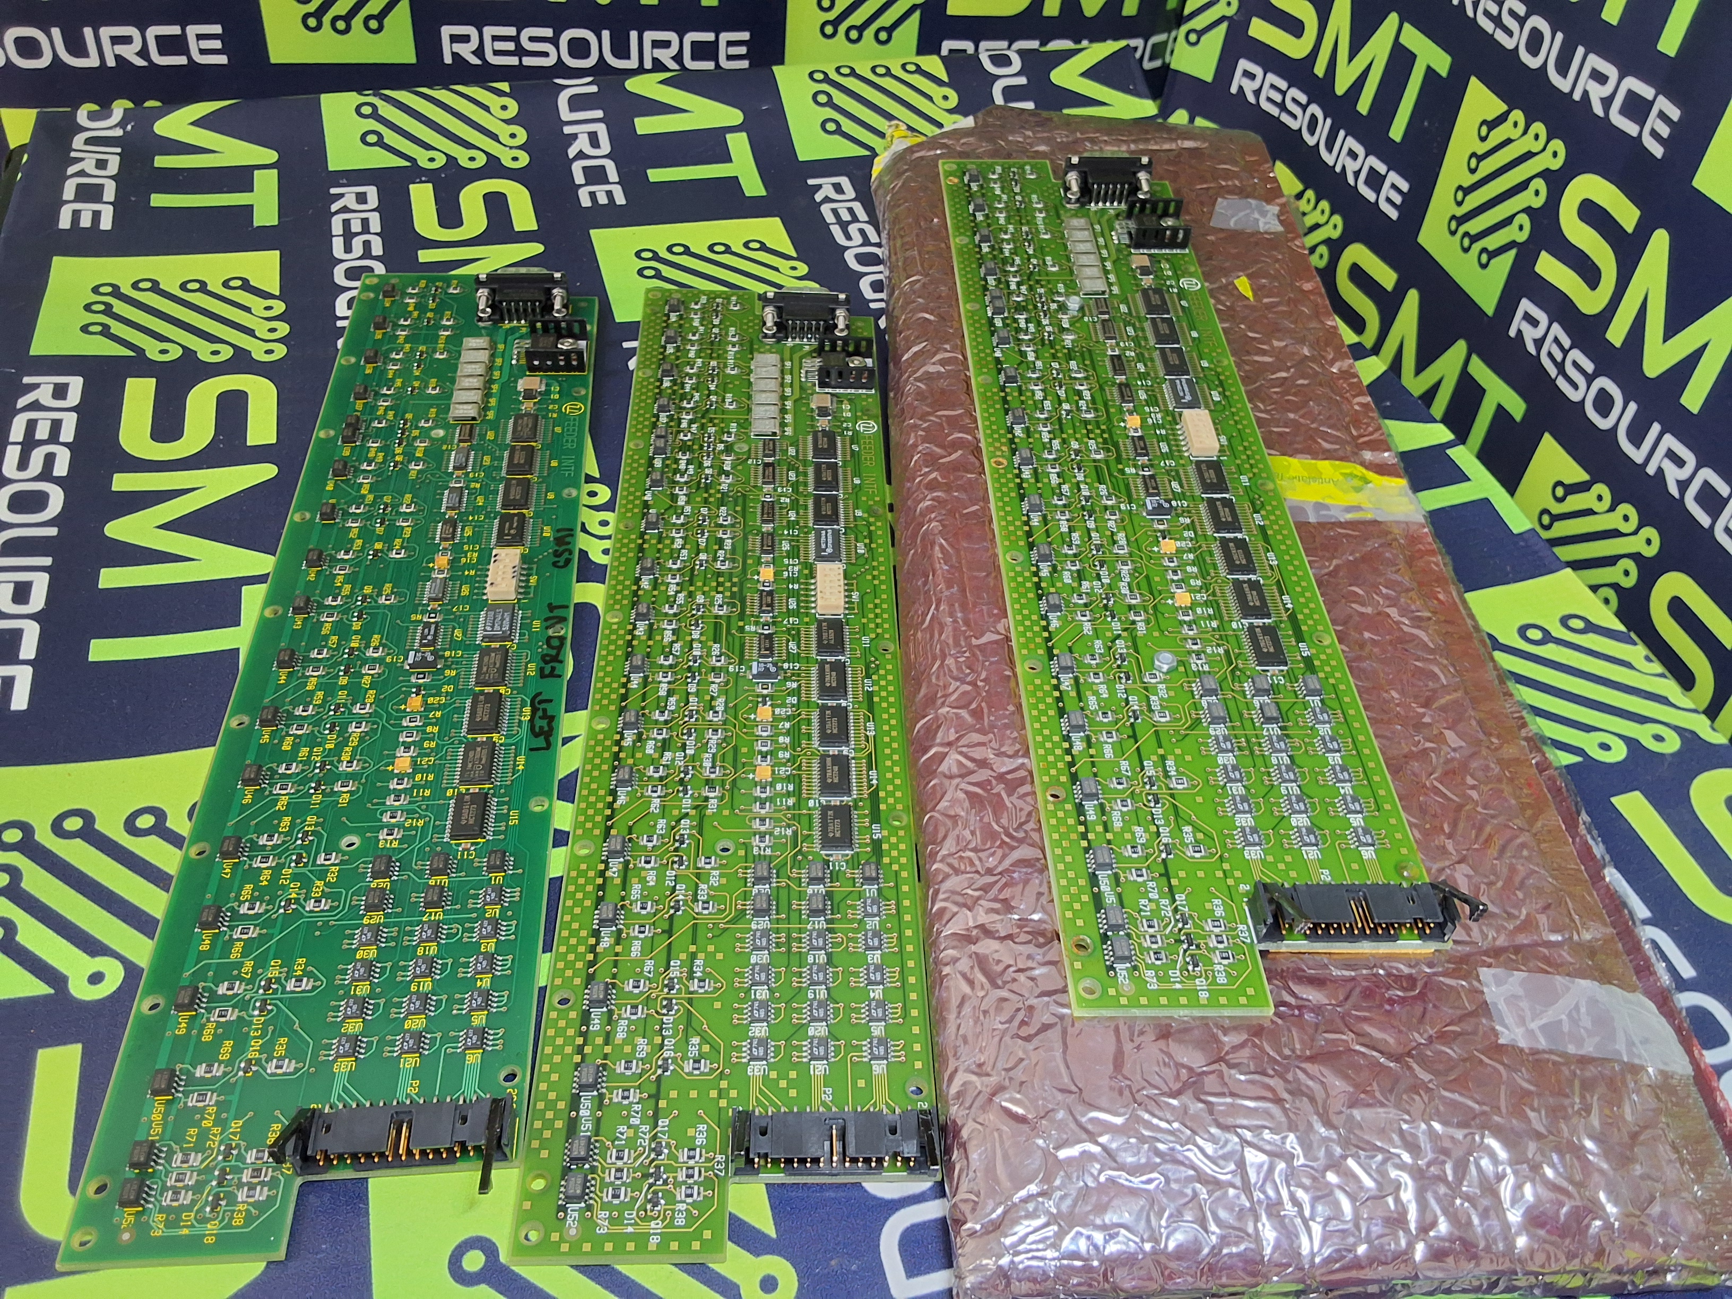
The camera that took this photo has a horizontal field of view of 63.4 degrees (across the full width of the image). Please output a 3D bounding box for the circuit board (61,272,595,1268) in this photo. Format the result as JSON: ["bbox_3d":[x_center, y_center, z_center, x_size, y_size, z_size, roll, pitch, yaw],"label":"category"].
[{"bbox_3d":[-0.121,-0.014,0.376,0.082,0.015,0.344,-1,46,-6],"label":"circuit board"}]

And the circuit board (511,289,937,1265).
[{"bbox_3d":[-0.032,-0.011,0.381,0.082,0.015,0.344,1,45,-4],"label":"circuit board"}]

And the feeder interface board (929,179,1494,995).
[{"bbox_3d":[0.077,-0.057,0.393,0.086,0.015,0.344,0,47,-4],"label":"feeder interface board"}]

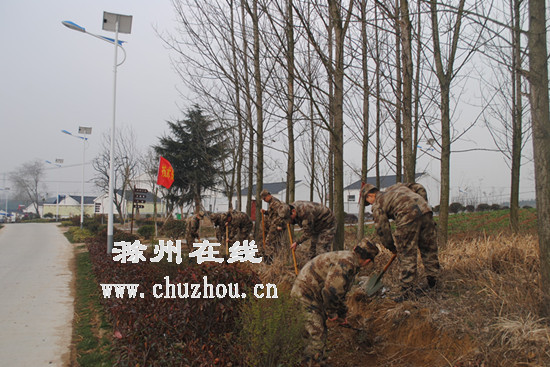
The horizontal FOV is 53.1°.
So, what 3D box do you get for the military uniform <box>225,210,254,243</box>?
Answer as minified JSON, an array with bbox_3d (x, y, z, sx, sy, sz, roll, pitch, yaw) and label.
[{"bbox_3d":[-1.115,1.353,16.800,0.720,1.020,0.500,2,-3,-17],"label":"military uniform"}]

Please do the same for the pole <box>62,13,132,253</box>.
[{"bbox_3d":[-5.295,-1.468,16.177,1.950,7.000,0.550,2,-3,-21],"label":"pole"}]

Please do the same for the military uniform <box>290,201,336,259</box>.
[{"bbox_3d":[0.742,0.906,10.600,0.880,1.170,0.580,0,-3,0],"label":"military uniform"}]

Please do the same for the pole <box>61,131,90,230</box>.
[{"bbox_3d":[-14.073,-0.404,39.000,2.200,7.200,0.850,2,-3,-22],"label":"pole"}]

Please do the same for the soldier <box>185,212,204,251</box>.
[{"bbox_3d":[-2.634,1.554,18.000,0.550,1.200,0.500,1,-3,7],"label":"soldier"}]

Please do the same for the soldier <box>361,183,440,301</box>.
[{"bbox_3d":[1.679,0.703,7.300,0.980,1.420,0.620,-1,-3,25],"label":"soldier"}]

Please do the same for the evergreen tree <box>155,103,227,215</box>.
[{"bbox_3d":[-5.465,-1.243,36.000,4.800,7.900,4.700,0,-3,0],"label":"evergreen tree"}]

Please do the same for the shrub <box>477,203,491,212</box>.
[{"bbox_3d":[23.878,2.749,63.000,1.650,1.150,1.500,0,-3,0],"label":"shrub"}]

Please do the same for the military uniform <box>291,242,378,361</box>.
[{"bbox_3d":[0.595,1.180,5.500,0.900,1.180,0.580,1,-3,-9],"label":"military uniform"}]

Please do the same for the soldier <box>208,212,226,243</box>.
[{"bbox_3d":[-1.849,1.472,18.000,0.700,1.050,0.500,2,-3,-17],"label":"soldier"}]

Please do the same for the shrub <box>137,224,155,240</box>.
[{"bbox_3d":[-5.532,2.093,23.500,0.760,0.660,0.760,1,-3,0],"label":"shrub"}]

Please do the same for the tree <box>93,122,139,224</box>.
[{"bbox_3d":[-13.830,-0.785,48.000,4.100,8.700,4.000,0,-3,0],"label":"tree"}]

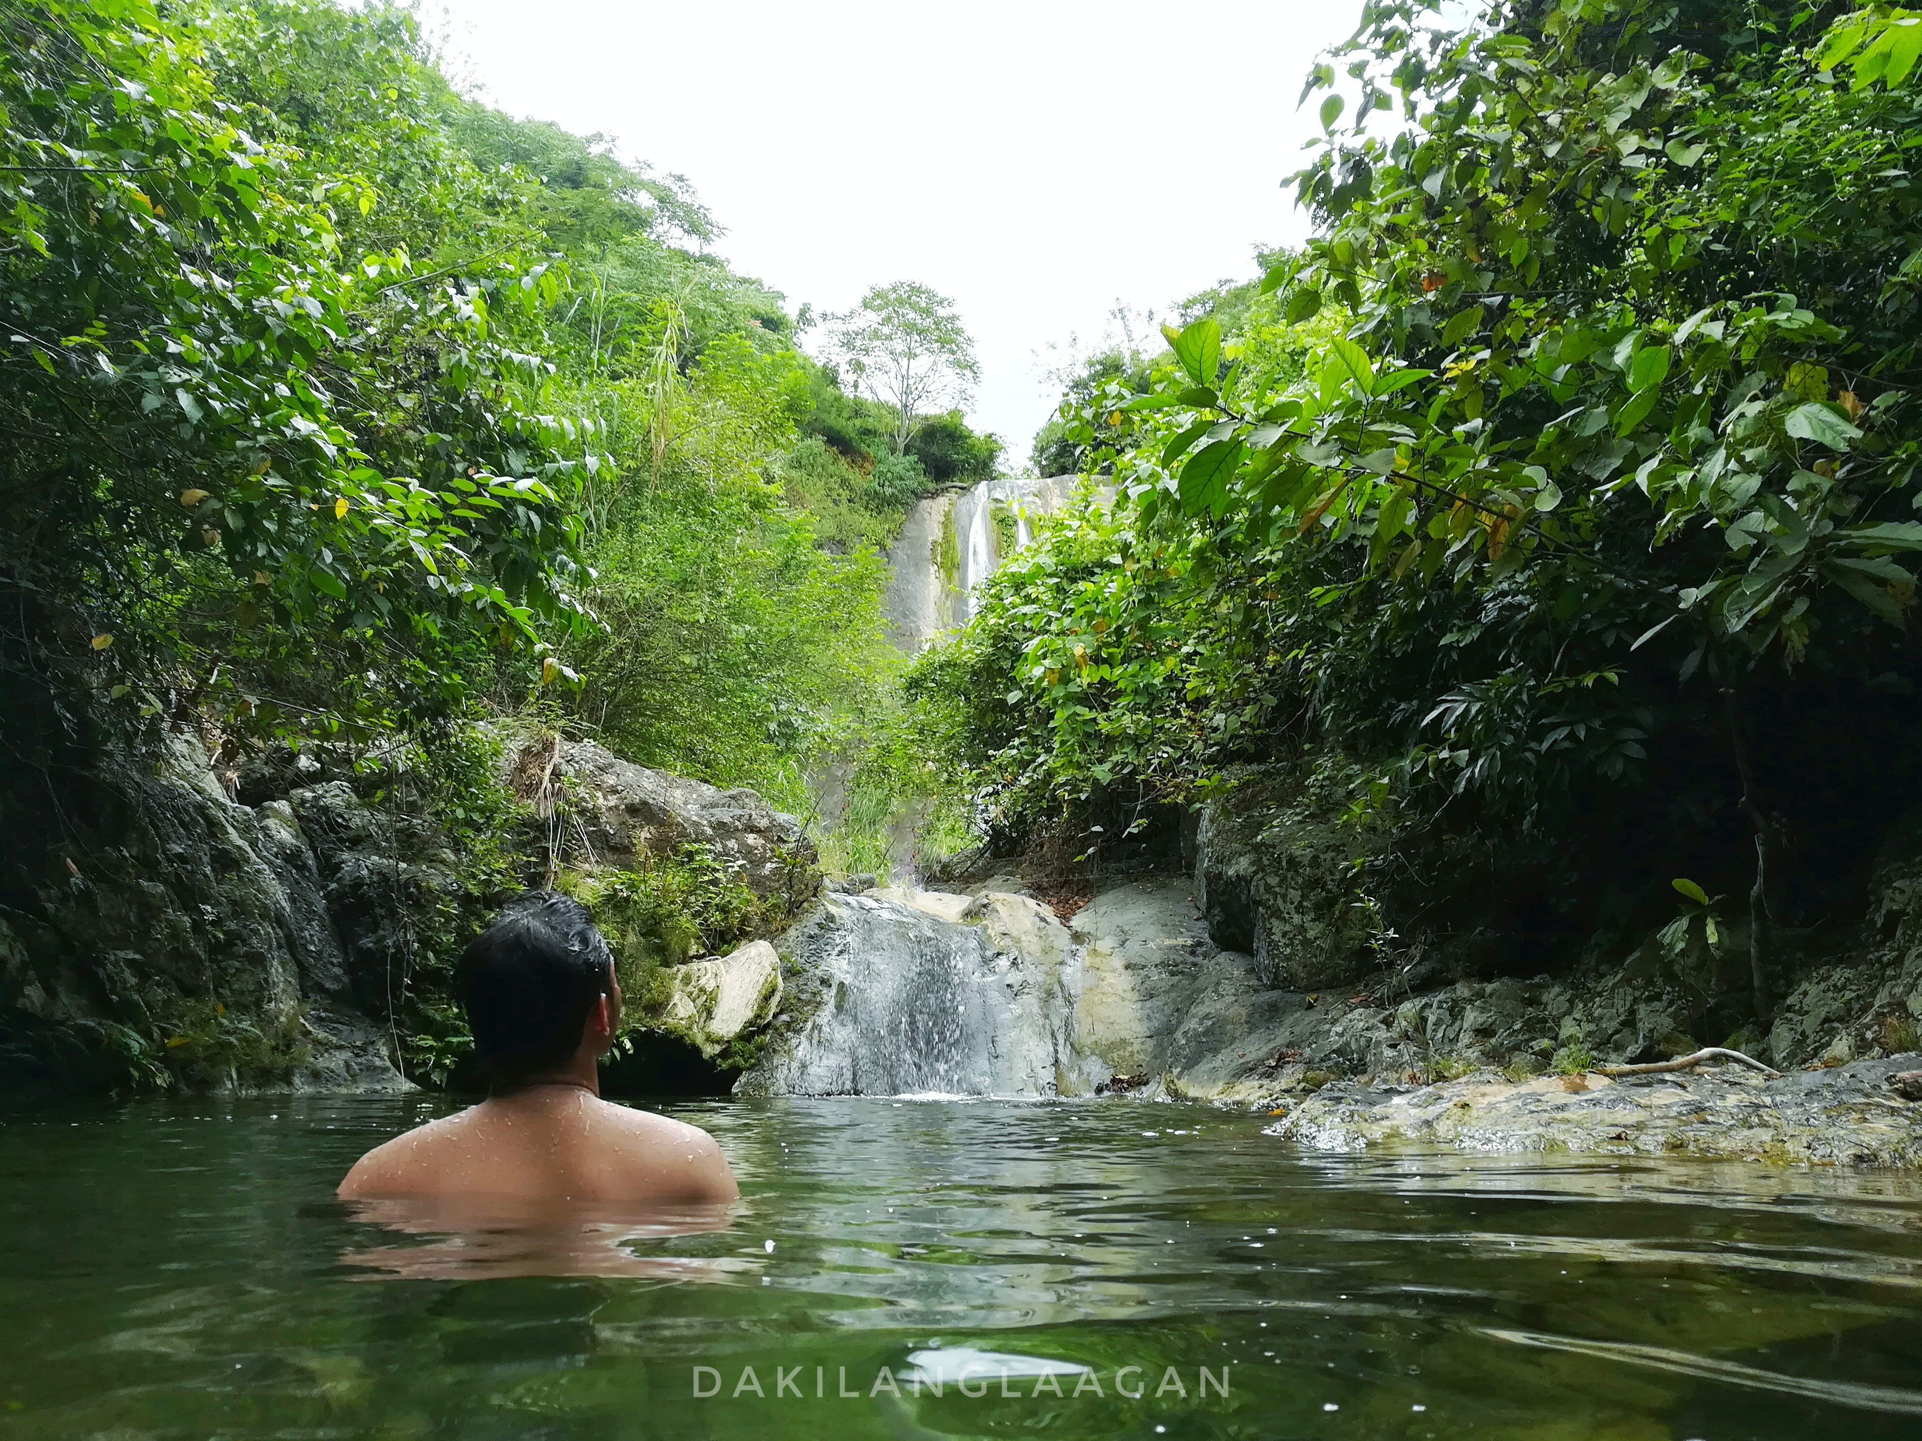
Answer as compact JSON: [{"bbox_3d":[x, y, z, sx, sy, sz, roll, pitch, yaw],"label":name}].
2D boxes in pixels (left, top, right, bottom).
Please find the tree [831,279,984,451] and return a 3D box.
[{"bbox_3d":[-1.640,-10.150,41.400,4.400,5.300,4.200,0,-13,0],"label":"tree"}]

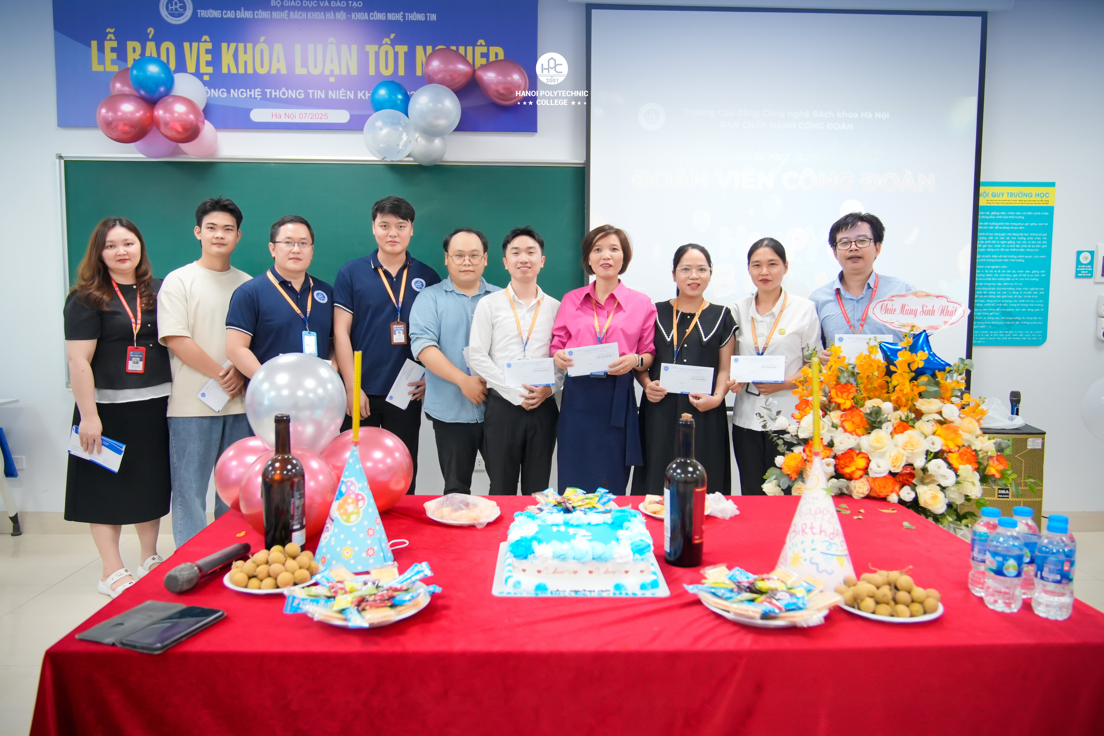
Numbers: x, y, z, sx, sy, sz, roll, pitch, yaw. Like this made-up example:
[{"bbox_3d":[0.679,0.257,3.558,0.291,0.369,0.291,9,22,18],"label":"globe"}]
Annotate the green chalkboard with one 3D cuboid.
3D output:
[{"bbox_3d":[-1.208,-0.508,4.154,2.870,1.250,0.050,0,4,-2],"label":"green chalkboard"}]

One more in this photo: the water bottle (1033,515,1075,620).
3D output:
[{"bbox_3d":[0.876,0.351,1.331,0.061,0.155,0.061,0,4,0],"label":"water bottle"}]

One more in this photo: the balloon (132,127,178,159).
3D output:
[{"bbox_3d":[-2.058,-1.204,3.977,0.220,0.225,0.215,0,4,0],"label":"balloon"}]

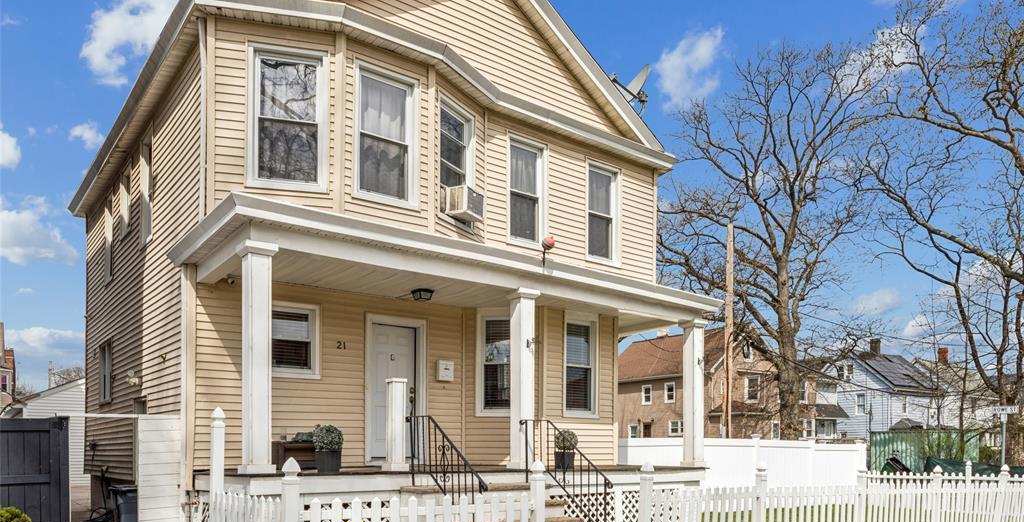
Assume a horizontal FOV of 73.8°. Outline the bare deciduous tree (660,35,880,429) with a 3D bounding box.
[{"bbox_3d":[10.566,0.185,28.000,9.200,17.500,8.800,4,-12,-17],"label":"bare deciduous tree"}]

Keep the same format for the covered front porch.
[{"bbox_3d":[-0.479,1.550,9.750,7.700,3.000,2.450,9,-15,-37],"label":"covered front porch"}]

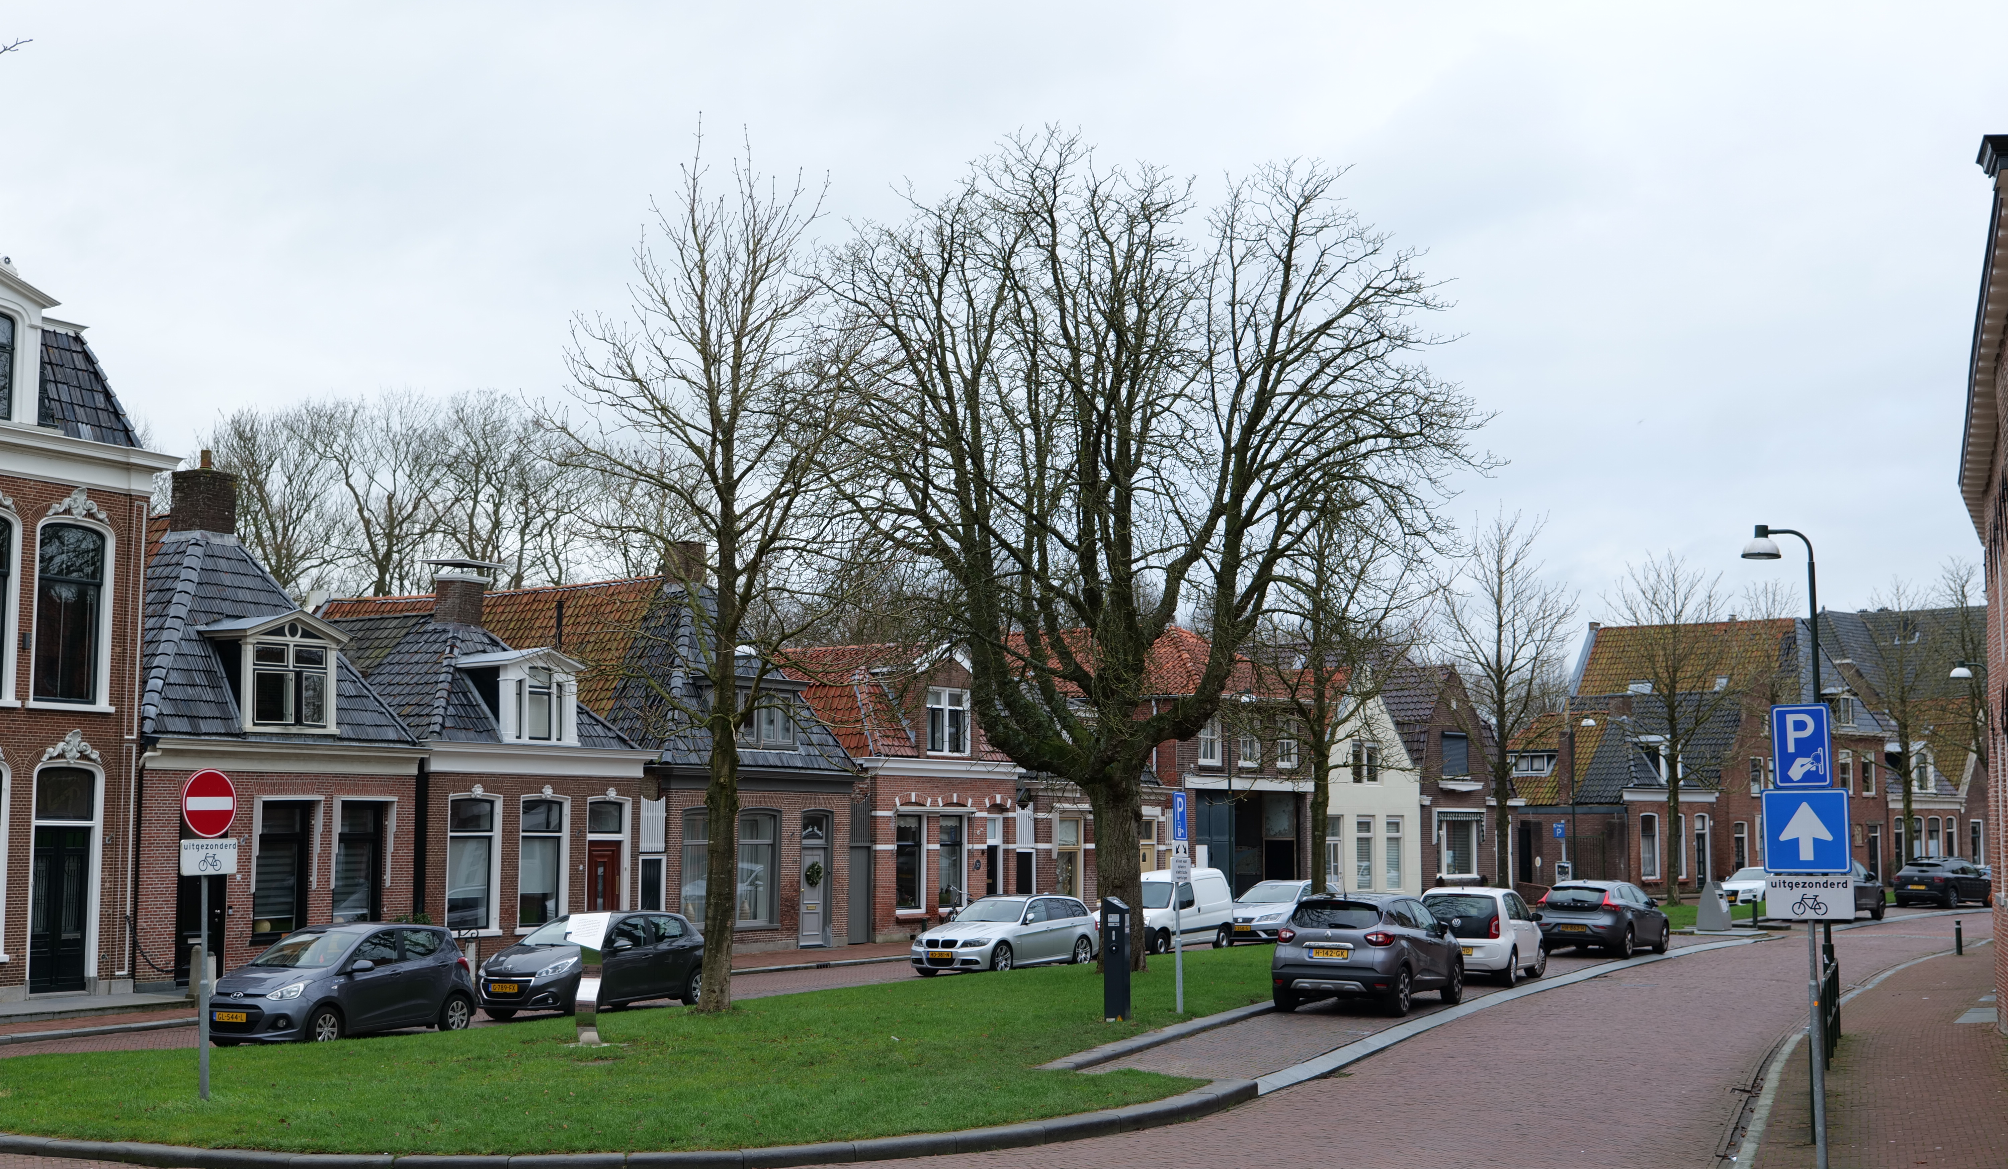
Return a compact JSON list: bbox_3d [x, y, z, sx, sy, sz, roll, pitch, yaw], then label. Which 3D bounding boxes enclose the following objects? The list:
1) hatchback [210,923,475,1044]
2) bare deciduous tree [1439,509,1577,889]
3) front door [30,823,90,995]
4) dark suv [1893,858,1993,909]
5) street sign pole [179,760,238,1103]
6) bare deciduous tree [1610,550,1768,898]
[{"bbox_3d":[-8.262,4.985,30.008,1.660,1.490,3.665,-3,-6,27],"label":"hatchback"},{"bbox_3d":[11.735,3.063,55.975,3.300,9.720,3.300,0,-6,0],"label":"bare deciduous tree"},{"bbox_3d":[-13.637,4.689,34.640,0.080,2.355,0.963,-3,-7,30],"label":"front door"},{"bbox_3d":[29.015,9.158,73.667,1.760,1.510,4.160,-5,-8,43],"label":"dark suv"},{"bbox_3d":[-6.763,2.981,20.403,0.090,2.803,0.610,-3,-6,29],"label":"street sign pole"},{"bbox_3d":[19.934,4.196,70.385,4.835,10.392,4.835,0,-6,0],"label":"bare deciduous tree"}]

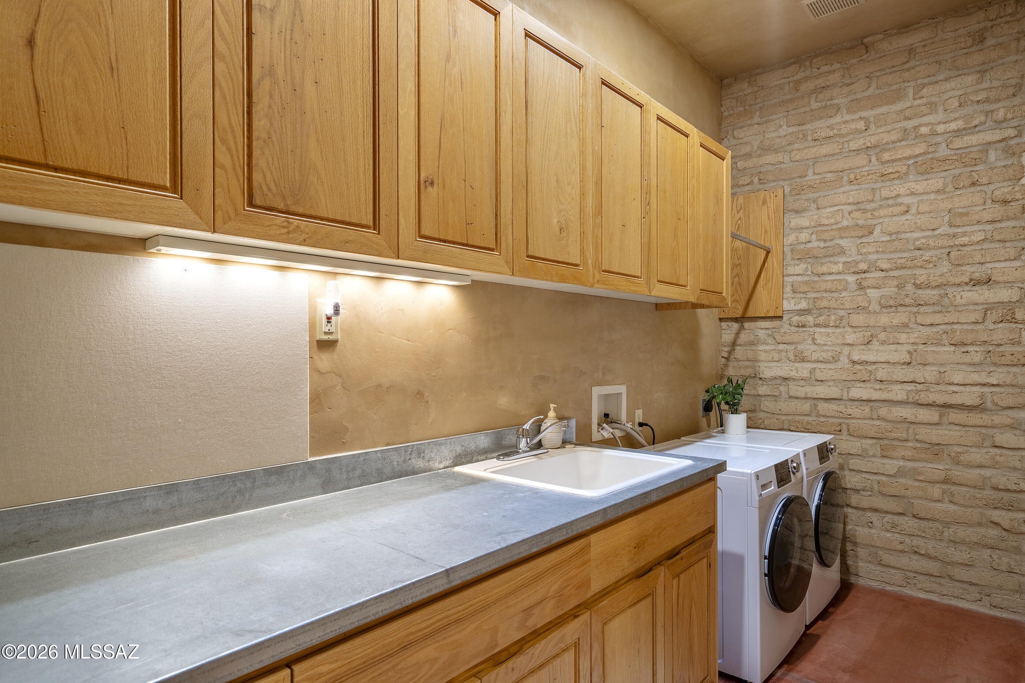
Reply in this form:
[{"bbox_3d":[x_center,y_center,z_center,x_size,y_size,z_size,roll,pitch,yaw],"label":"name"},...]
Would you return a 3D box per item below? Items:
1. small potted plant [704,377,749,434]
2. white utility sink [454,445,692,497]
[{"bbox_3d":[1.226,0.358,3.234,0.220,0.325,0.240,-1,-1,42],"label":"small potted plant"},{"bbox_3d":[0.226,0.555,1.962,0.562,0.285,0.640,-1,-1,42],"label":"white utility sink"}]

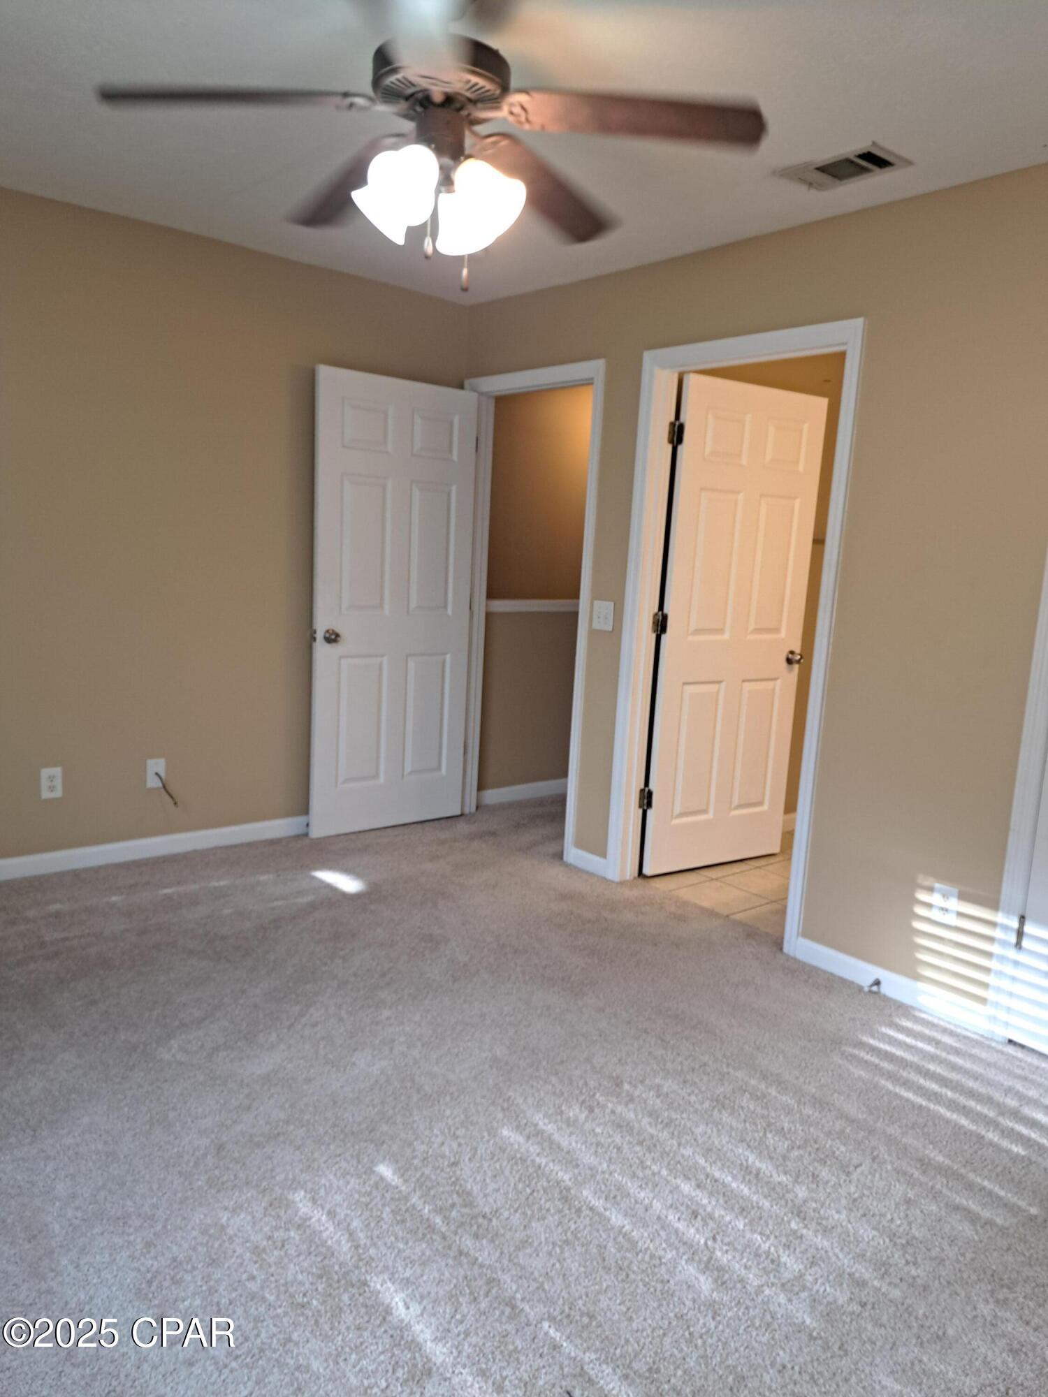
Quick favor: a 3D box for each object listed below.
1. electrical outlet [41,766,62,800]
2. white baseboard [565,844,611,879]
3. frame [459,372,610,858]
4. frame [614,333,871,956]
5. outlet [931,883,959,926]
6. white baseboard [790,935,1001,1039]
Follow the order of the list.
[{"bbox_3d":[-1.796,0.324,3.686,0.072,0.115,0.010,-5,12,-40],"label":"electrical outlet"},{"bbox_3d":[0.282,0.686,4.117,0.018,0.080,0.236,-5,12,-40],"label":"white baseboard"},{"bbox_3d":[0.014,-0.397,4.413,0.130,2.092,0.937,-5,12,-40],"label":"frame"},{"bbox_3d":[0.747,-0.221,3.554,0.130,2.099,0.932,-5,12,-40],"label":"frame"},{"bbox_3d":[1.273,0.624,2.928,0.010,0.115,0.072,-5,12,-40],"label":"outlet"},{"bbox_3d":[1.160,0.901,3.090,0.018,0.080,0.670,-5,12,-40],"label":"white baseboard"}]

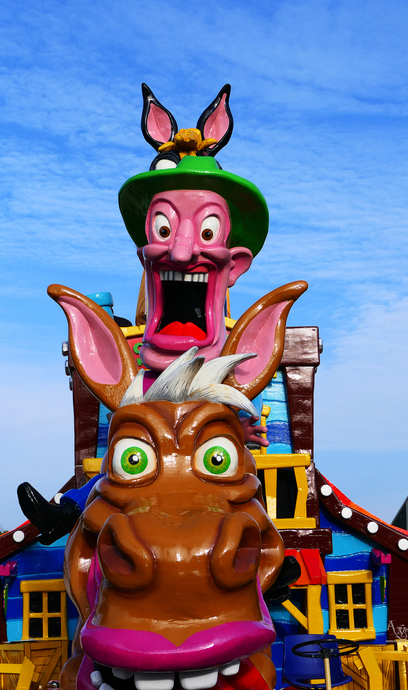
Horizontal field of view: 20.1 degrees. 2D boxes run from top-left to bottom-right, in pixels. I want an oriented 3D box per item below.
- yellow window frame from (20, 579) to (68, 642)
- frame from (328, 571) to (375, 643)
[{"bbox_3d":[-1.290,2.153,9.300,0.388,0.522,0.100,-1,-7,0],"label":"yellow window frame"},{"bbox_3d":[1.187,2.111,9.300,0.392,0.574,0.100,-1,-7,0],"label":"frame"}]

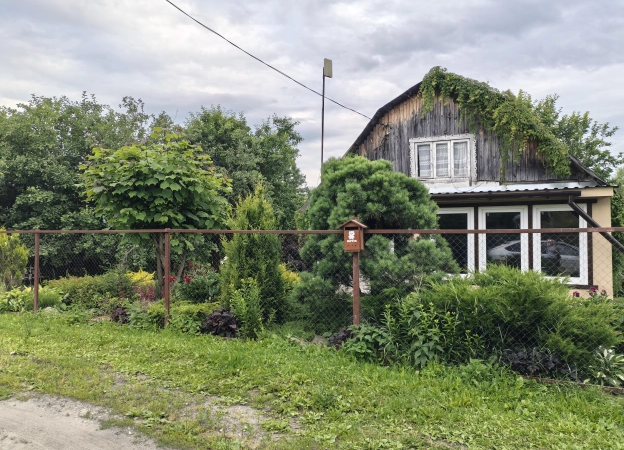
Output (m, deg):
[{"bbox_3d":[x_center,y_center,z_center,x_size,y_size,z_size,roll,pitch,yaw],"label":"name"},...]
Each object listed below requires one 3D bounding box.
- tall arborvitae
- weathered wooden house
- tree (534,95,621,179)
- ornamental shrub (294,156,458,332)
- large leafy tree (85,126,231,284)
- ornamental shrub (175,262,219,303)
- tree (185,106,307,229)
[{"bbox_3d":[-1.027,0.493,8.400,1.100,2.420,1.050,0,-2,0],"label":"tall arborvitae"},{"bbox_3d":[3.548,-0.695,12.070,6.350,4.950,6.300,-1,-2,26],"label":"weathered wooden house"},{"bbox_3d":[9.204,-1.192,16.500,3.300,6.200,3.300,0,-2,0],"label":"tree"},{"bbox_3d":[1.060,0.302,8.000,2.650,2.840,2.500,0,-2,0],"label":"ornamental shrub"},{"bbox_3d":[-3.248,-0.130,10.100,3.050,3.620,2.900,0,-2,0],"label":"large leafy tree"},{"bbox_3d":[-2.302,1.199,9.700,0.900,0.940,0.880,0,-2,0],"label":"ornamental shrub"},{"bbox_3d":[-2.186,-1.006,16.000,4.000,5.700,3.900,0,-2,0],"label":"tree"}]

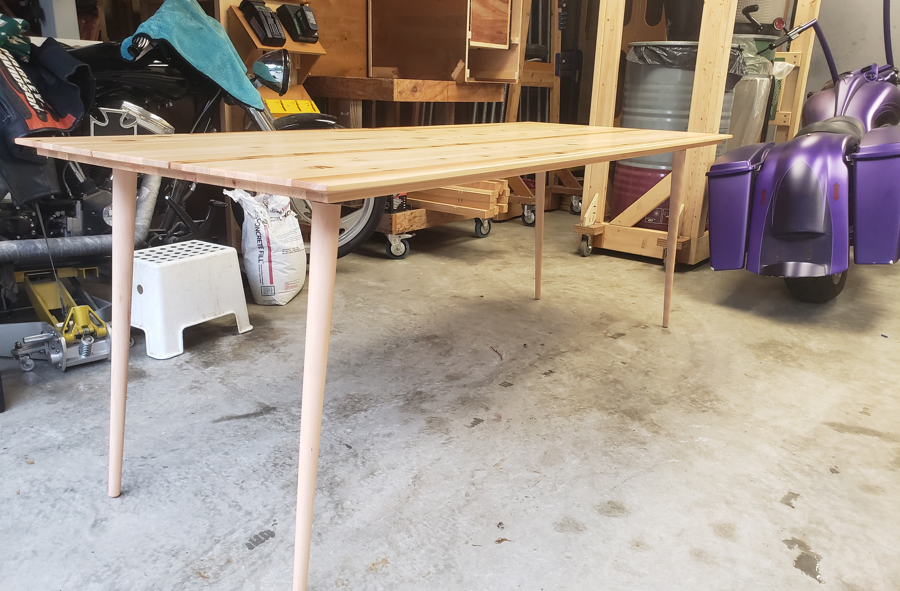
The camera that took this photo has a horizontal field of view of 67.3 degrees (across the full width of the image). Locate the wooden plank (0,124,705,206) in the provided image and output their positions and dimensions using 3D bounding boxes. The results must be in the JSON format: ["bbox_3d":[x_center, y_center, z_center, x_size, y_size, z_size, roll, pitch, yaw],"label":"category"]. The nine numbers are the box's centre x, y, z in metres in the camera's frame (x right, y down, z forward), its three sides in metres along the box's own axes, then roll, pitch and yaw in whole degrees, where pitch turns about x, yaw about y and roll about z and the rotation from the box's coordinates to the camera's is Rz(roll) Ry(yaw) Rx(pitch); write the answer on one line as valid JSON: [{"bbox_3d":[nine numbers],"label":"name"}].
[{"bbox_3d":[0.088,-0.417,1.850,0.832,0.029,1.998,13,20,33],"label":"wooden plank"}]

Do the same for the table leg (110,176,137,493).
[{"bbox_3d":[-0.676,0.081,1.395,0.049,0.718,0.049,13,13,33],"label":"table leg"}]

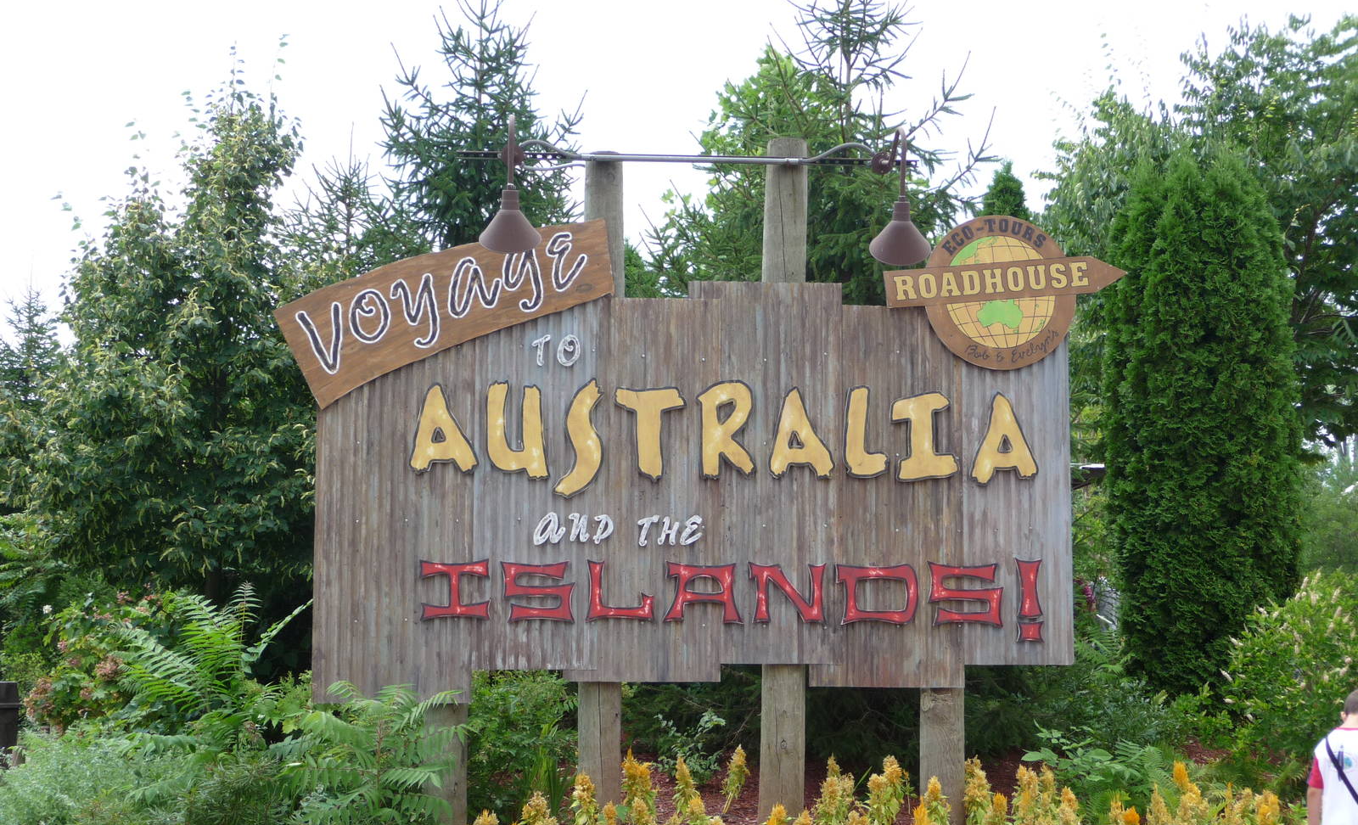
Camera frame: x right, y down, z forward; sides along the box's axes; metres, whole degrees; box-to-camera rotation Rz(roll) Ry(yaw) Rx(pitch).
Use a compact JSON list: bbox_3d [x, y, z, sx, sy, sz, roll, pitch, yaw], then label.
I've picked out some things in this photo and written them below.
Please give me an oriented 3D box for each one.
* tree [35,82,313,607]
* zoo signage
[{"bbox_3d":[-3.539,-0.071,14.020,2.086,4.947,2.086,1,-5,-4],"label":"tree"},{"bbox_3d":[0.036,0.253,10.751,4.422,2.638,0.200,1,-5,-4],"label":"zoo signage"}]

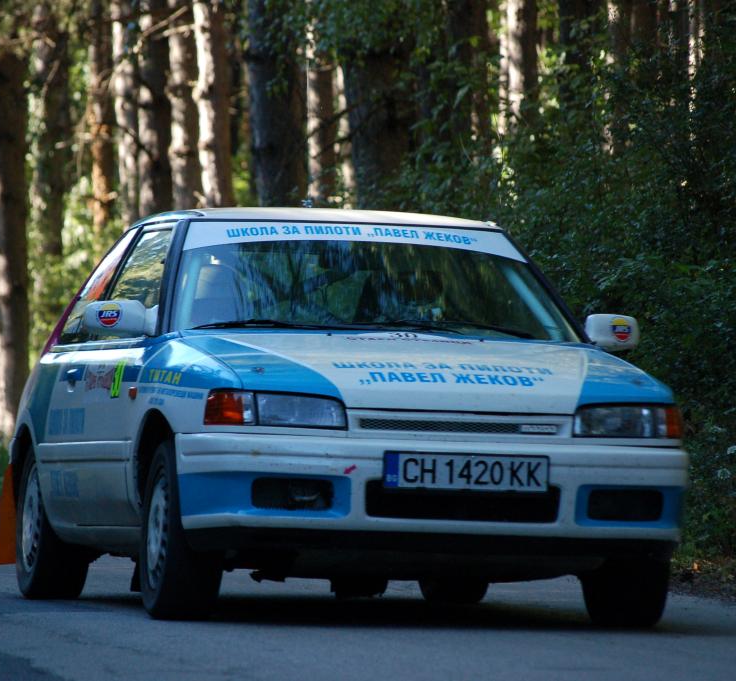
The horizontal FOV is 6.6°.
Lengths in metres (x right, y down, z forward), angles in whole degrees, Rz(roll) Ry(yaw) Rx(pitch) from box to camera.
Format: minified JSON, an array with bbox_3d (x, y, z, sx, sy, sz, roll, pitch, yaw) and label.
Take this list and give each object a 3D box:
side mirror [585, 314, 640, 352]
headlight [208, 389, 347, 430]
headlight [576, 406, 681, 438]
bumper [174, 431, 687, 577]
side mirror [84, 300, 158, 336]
[{"bbox_3d":[0.785,-0.023,21.300,0.240,0.120,0.140,2,-1,-12],"label":"side mirror"},{"bbox_3d":[-0.289,0.216,19.764,0.410,0.120,0.210,2,-1,-8],"label":"headlight"},{"bbox_3d":[0.808,0.253,20.007,0.410,0.120,0.210,2,-1,-17],"label":"headlight"},{"bbox_3d":[0.252,0.507,19.920,1.640,0.400,0.490,2,-1,-12],"label":"bumper"},{"bbox_3d":[-0.811,-0.072,20.950,0.250,0.120,0.140,2,-1,-12],"label":"side mirror"}]

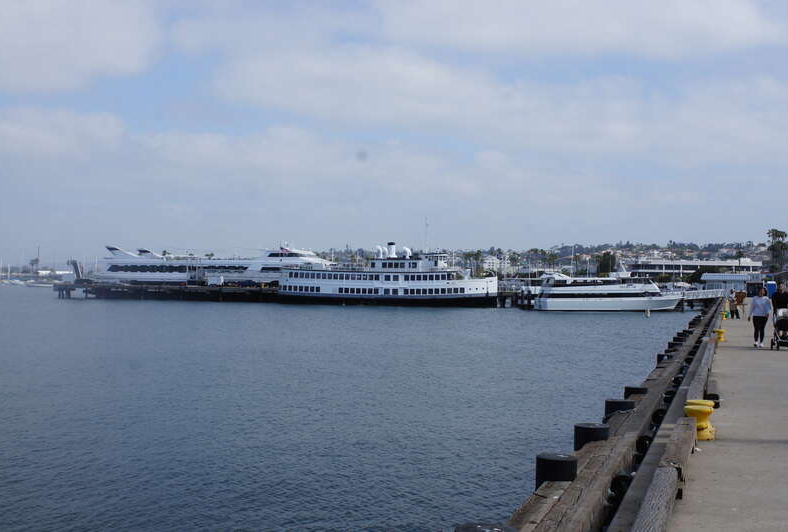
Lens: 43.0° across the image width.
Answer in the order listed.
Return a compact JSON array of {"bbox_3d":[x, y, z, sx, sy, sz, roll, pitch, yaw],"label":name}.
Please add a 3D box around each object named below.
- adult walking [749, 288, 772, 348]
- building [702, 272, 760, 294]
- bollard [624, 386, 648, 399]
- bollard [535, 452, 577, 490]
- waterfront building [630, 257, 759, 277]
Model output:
[{"bbox_3d":[10.110,1.431,27.600,0.560,1.660,0.360,0,-1,19],"label":"adult walking"},{"bbox_3d":[47.288,2.872,140.000,8.400,3.700,6.000,0,-1,19],"label":"building"},{"bbox_3d":[3.689,1.940,15.200,0.350,0.200,0.350,0,-1,19],"label":"bollard"},{"bbox_3d":[1.399,1.782,8.600,0.355,0.290,0.355,0,-1,19],"label":"bollard"},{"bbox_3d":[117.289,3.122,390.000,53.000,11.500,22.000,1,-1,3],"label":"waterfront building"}]

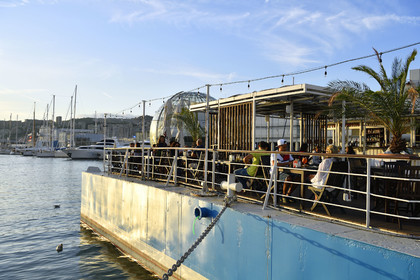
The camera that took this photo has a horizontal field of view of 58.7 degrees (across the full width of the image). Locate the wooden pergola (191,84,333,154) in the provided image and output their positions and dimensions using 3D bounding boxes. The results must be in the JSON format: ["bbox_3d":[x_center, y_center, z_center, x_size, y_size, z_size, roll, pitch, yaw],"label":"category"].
[{"bbox_3d":[3.150,0.000,14.800,5.300,3.000,6.800,1,-1,-32],"label":"wooden pergola"}]

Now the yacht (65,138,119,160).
[{"bbox_3d":[-29.800,2.300,101.000,19.500,6.000,5.200,0,-1,-17],"label":"yacht"}]

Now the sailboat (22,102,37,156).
[{"bbox_3d":[-66.800,-4.000,138.000,3.800,19.300,12.000,0,-1,9],"label":"sailboat"}]

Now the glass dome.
[{"bbox_3d":[-4.300,-3.300,90.000,20.000,16.500,20.000,0,-1,0],"label":"glass dome"}]

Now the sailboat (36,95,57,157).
[{"bbox_3d":[-51.700,-4.300,119.000,4.100,19.600,12.500,0,-1,9],"label":"sailboat"}]

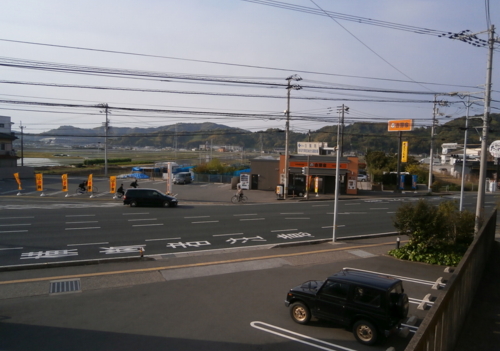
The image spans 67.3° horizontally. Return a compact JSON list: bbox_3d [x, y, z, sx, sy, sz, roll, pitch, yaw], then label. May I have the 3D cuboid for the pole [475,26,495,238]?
[{"bbox_3d":[14.178,-2.470,22.903,0.380,13.050,0.380,0,4,-24],"label":"pole"}]

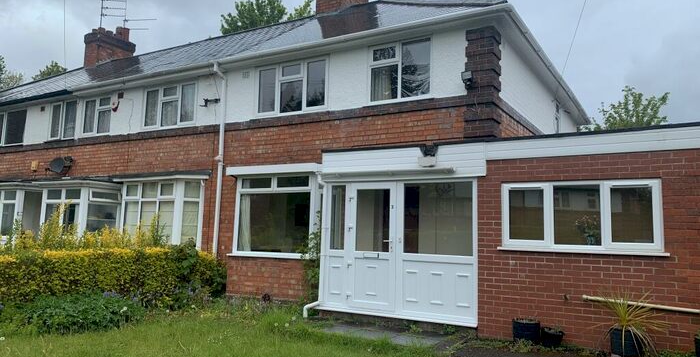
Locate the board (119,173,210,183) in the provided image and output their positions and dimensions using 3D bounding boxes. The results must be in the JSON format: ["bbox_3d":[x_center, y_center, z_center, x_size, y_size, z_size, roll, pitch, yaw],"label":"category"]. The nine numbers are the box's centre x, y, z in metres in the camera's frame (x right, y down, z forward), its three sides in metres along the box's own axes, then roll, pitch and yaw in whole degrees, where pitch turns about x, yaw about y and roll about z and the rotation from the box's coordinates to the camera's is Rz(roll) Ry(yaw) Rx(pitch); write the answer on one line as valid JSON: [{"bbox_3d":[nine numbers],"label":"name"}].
[{"bbox_3d":[-4.166,0.034,11.381,2.800,0.084,0.300,-2,-7,31],"label":"board"}]

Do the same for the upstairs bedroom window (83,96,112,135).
[{"bbox_3d":[-6.503,-1.589,13.596,1.205,0.967,0.090,-2,-7,31],"label":"upstairs bedroom window"}]

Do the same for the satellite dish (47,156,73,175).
[{"bbox_3d":[-7.603,-0.341,13.808,0.520,0.460,0.480,-1,-6,22],"label":"satellite dish"}]

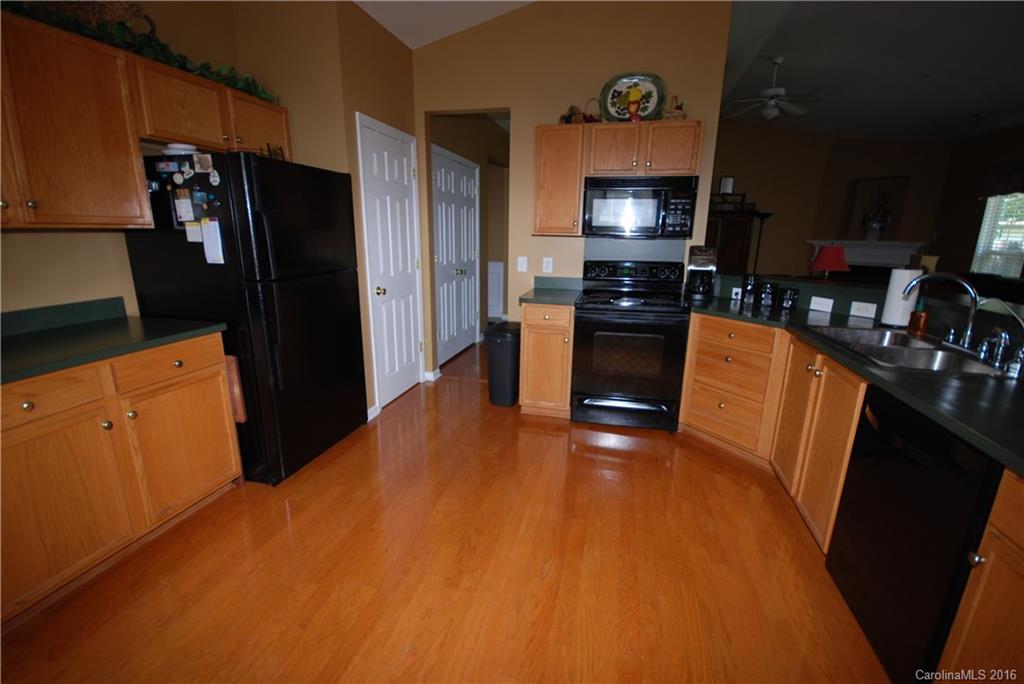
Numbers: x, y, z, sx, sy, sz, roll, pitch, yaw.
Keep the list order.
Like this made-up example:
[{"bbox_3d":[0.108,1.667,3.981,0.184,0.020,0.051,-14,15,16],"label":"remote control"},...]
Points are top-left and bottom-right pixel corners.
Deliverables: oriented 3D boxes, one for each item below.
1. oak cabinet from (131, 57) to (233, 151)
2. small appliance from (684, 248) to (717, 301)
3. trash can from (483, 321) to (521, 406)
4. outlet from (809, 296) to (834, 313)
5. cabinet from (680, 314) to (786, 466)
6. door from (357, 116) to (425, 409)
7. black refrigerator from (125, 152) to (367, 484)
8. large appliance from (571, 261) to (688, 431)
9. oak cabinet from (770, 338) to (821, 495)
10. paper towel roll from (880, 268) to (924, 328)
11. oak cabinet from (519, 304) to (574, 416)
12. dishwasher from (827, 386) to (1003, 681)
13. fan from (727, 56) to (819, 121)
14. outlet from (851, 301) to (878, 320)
[{"bbox_3d":[-1.754,-1.167,2.151,0.320,0.370,0.510,5,14,15],"label":"oak cabinet"},{"bbox_3d":[1.335,-0.471,3.021,0.190,0.370,0.250,7,15,24],"label":"small appliance"},{"bbox_3d":[-0.066,0.182,3.547,0.260,0.630,0.310,2,14,3],"label":"trash can"},{"bbox_3d":[1.910,-0.229,2.629,0.012,0.076,0.120,-7,16,-29],"label":"outlet"},{"bbox_3d":[1.597,0.252,2.826,0.600,0.826,0.600,-8,17,-30],"label":"cabinet"},{"bbox_3d":[-0.922,-0.544,3.399,0.060,2.090,0.770,5,14,15],"label":"door"},{"bbox_3d":[-1.524,-0.159,2.628,0.780,1.715,0.780,5,15,13],"label":"black refrigerator"},{"bbox_3d":[0.883,0.005,3.223,0.757,1.165,0.645,5,14,15],"label":"large appliance"},{"bbox_3d":[1.739,0.425,2.169,0.600,0.826,0.410,5,15,13],"label":"oak cabinet"},{"bbox_3d":[1.990,-0.218,2.183,0.122,0.295,0.122,-7,16,-29],"label":"paper towel roll"},{"bbox_3d":[0.327,0.097,3.432,0.385,0.876,0.610,5,15,13],"label":"oak cabinet"},{"bbox_3d":[1.512,0.656,1.342,0.600,0.850,0.600,5,15,13],"label":"dishwasher"},{"bbox_3d":[3.219,-3.098,5.213,1.140,0.710,1.140,5,14,15],"label":"fan"},{"bbox_3d":[2.025,-0.185,2.454,0.012,0.073,0.117,-8,17,-30],"label":"outlet"}]

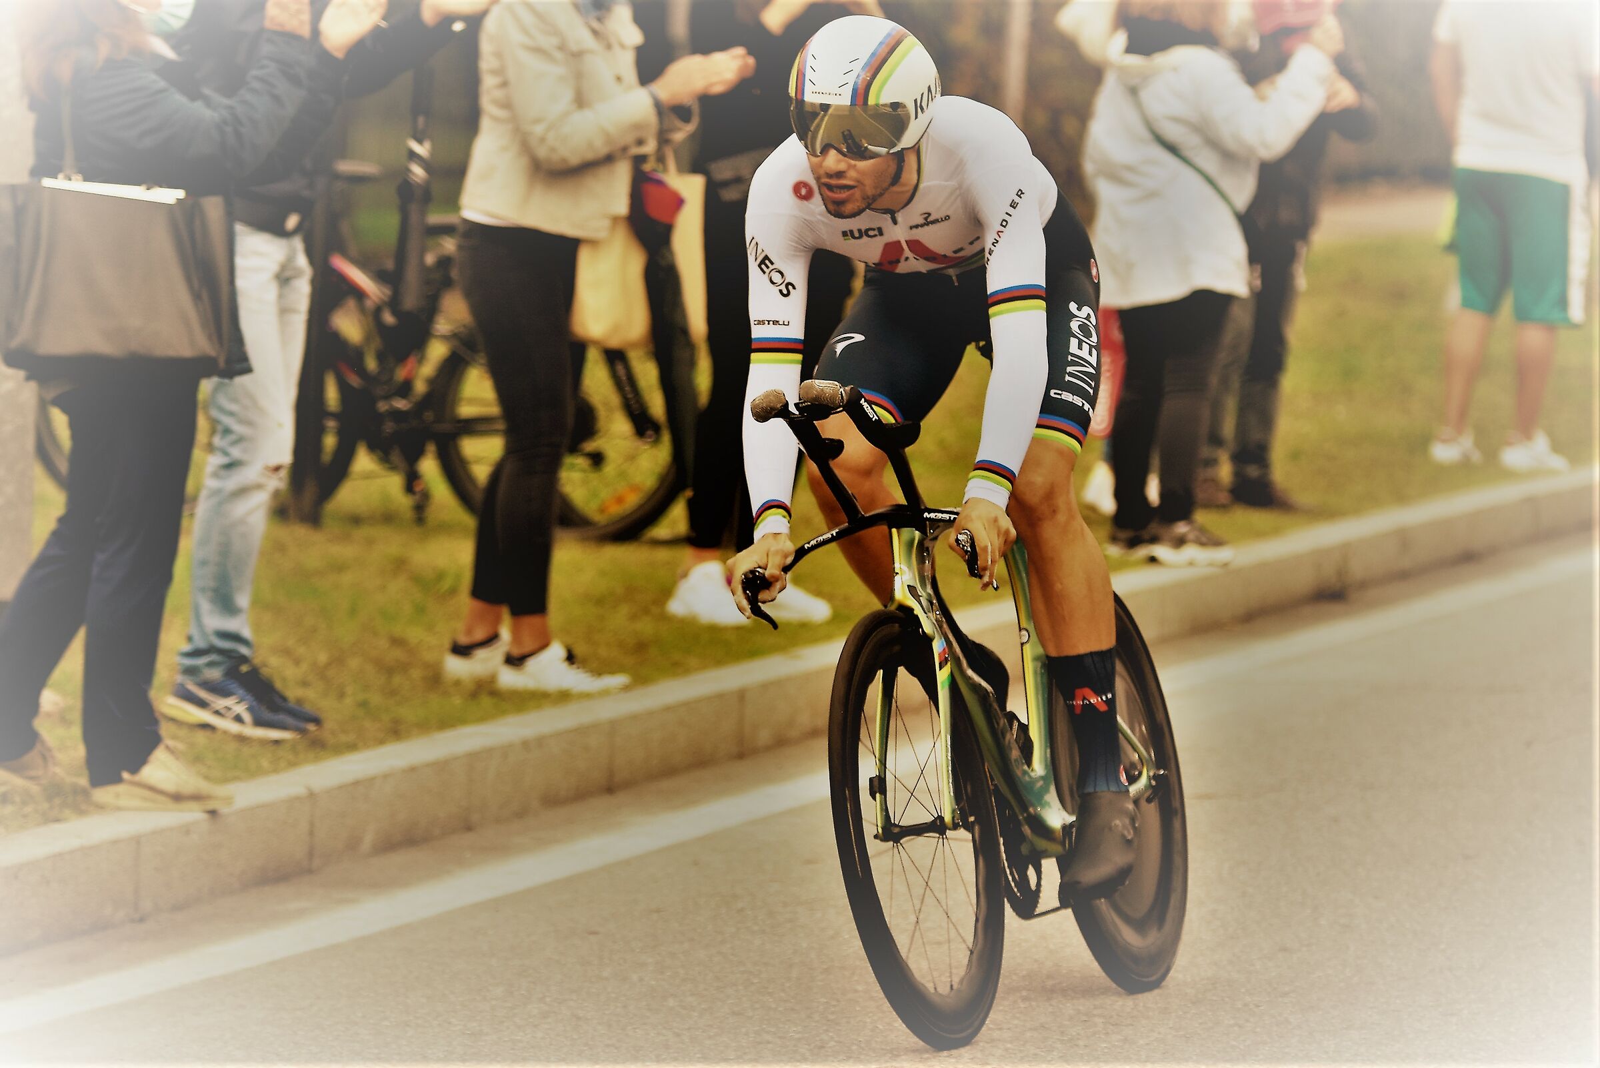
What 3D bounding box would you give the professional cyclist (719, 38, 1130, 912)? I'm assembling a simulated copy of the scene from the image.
[{"bbox_3d":[0.250,-0.114,11.760,0.510,1.380,1.000,-4,0,20],"label":"professional cyclist"}]

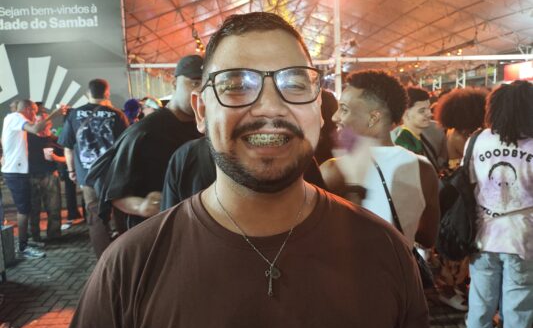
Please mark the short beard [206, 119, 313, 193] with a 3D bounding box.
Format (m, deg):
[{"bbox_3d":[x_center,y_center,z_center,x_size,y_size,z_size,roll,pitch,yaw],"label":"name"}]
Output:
[{"bbox_3d":[-0.008,-0.012,0.468,0.130,0.088,0.092,-5,1,-12],"label":"short beard"}]

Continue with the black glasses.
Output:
[{"bbox_3d":[-0.013,-0.089,0.488,0.133,0.046,0.140,-5,1,-12],"label":"black glasses"}]

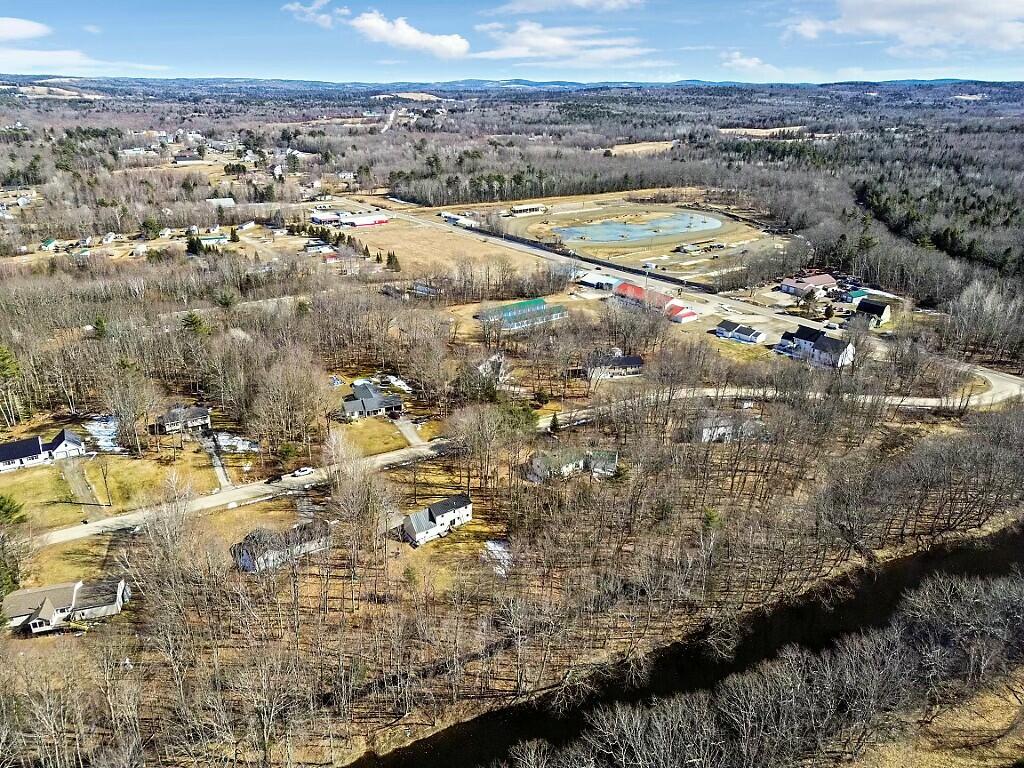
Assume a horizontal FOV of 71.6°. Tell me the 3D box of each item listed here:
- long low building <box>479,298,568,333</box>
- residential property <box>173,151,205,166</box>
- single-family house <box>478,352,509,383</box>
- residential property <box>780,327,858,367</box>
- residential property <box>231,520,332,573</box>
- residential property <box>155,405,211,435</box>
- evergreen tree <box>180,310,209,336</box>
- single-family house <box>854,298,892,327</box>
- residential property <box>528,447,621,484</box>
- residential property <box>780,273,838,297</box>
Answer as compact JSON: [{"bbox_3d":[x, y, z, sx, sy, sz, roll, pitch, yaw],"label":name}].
[{"bbox_3d":[6.000,-37.310,366.230,39.000,4.500,26.000,-15,27,-31],"label":"long low building"},{"bbox_3d":[-454.000,-317.430,1005.630,37.000,8.500,17.000,-6,24,-14],"label":"residential property"},{"bbox_3d":[-8.000,-7.260,290.990,10.000,7.500,11.000,-10,25,-23],"label":"single-family house"},{"bbox_3d":[134.800,-17.340,311.710,26.500,10.000,13.000,21,31,41],"label":"residential property"},{"bbox_3d":[-57.900,39.810,181.150,19.000,6.000,10.500,-13,26,-27],"label":"residential property"},{"bbox_3d":[-112.800,11.800,246.390,14.000,7.000,8.500,-8,24,-18],"label":"residential property"},{"bbox_3d":[-149.000,-28.190,334.260,9.500,12.500,9.500,0,23,0],"label":"evergreen tree"},{"bbox_3d":[183.000,-35.820,358.170,9.000,8.000,13.000,-14,27,-30],"label":"single-family house"},{"bbox_3d":[19.000,23.840,219.460,24.500,5.700,10.000,-9,24,-20],"label":"residential property"},{"bbox_3d":[173.000,-57.410,412.020,29.000,6.000,16.000,-13,26,-28],"label":"residential property"}]

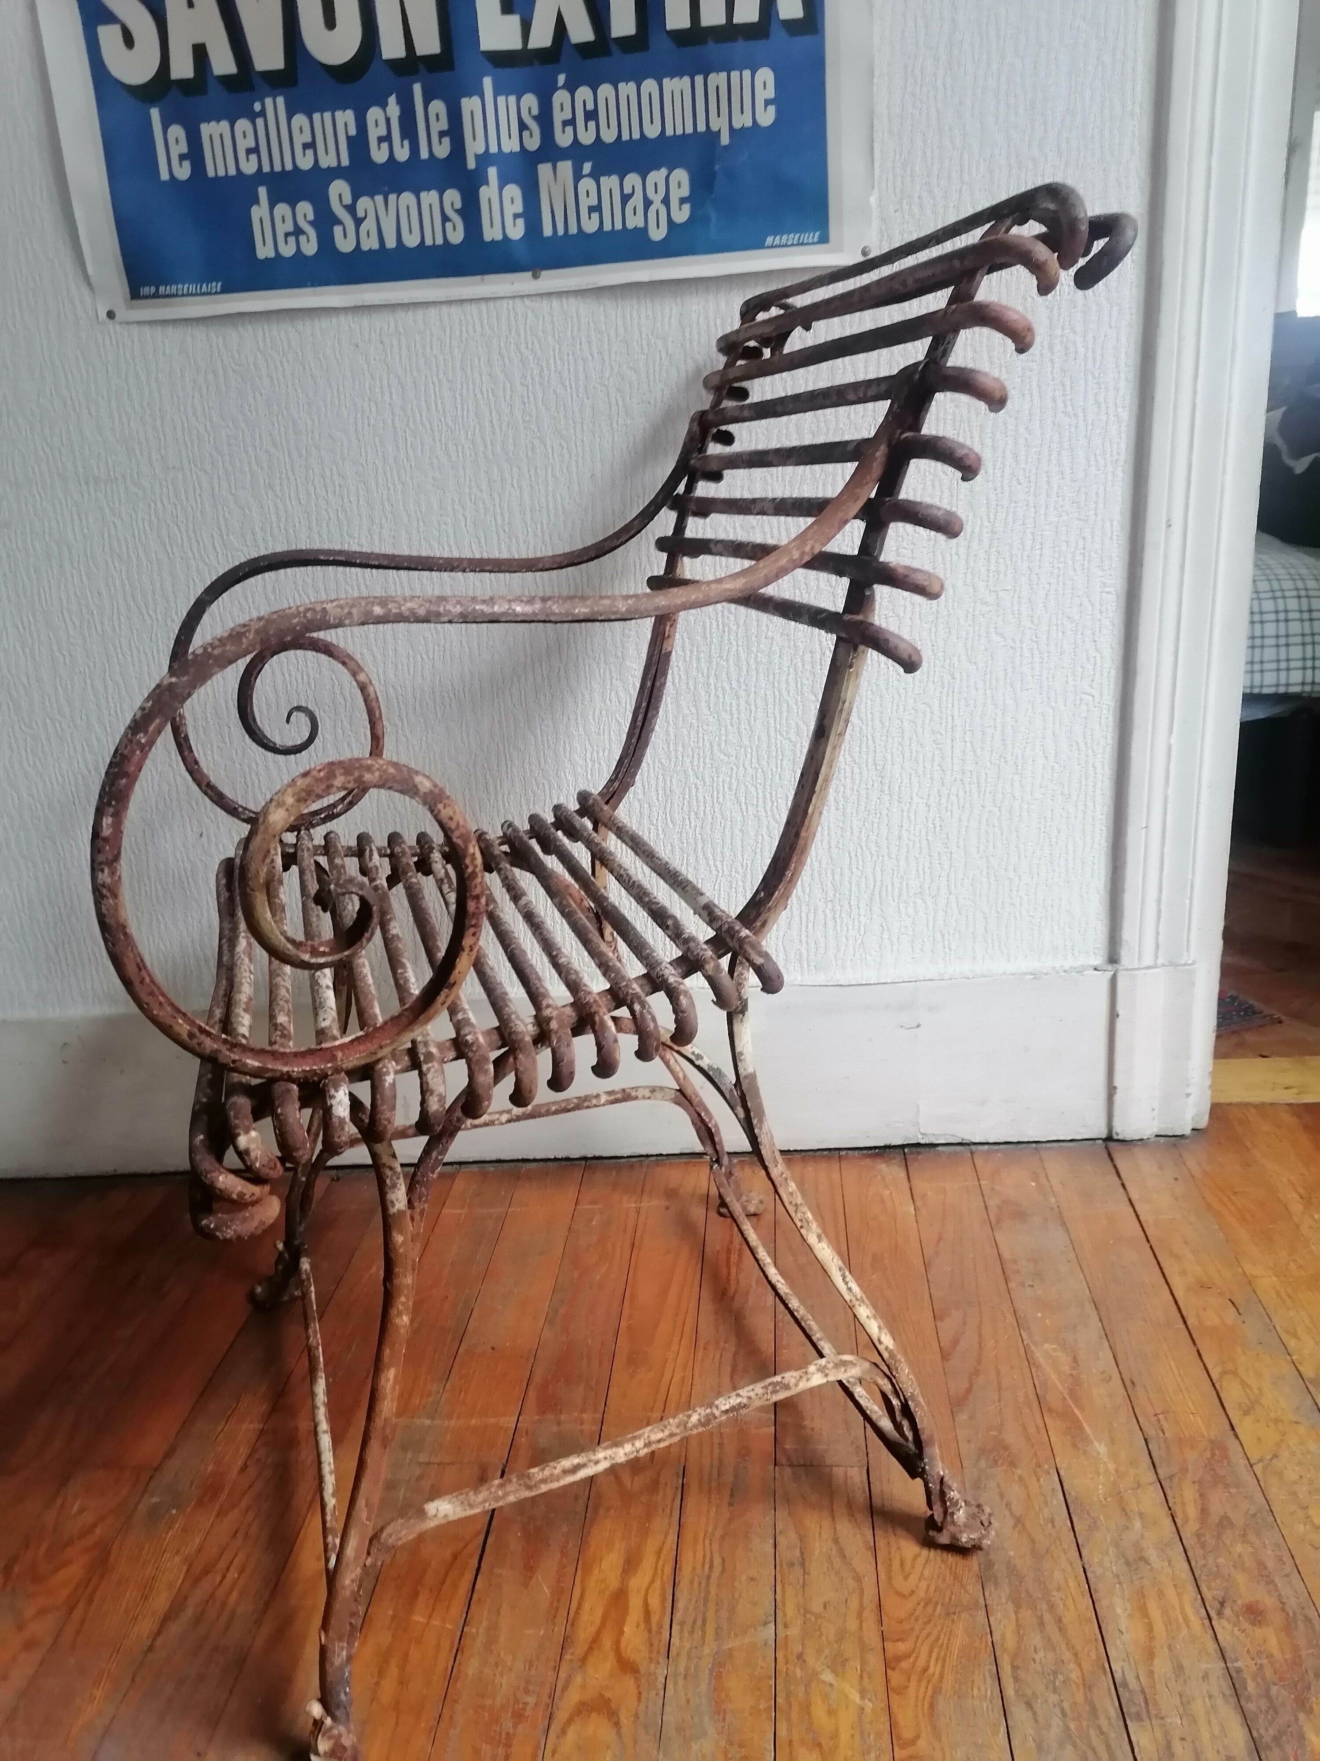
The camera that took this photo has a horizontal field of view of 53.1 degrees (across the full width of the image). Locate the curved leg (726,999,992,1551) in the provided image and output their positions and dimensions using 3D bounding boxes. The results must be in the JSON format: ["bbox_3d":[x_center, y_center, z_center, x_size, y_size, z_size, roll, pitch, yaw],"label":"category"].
[{"bbox_3d":[0.145,0.279,0.889,0.172,0.444,0.058,-8,20,-11],"label":"curved leg"}]

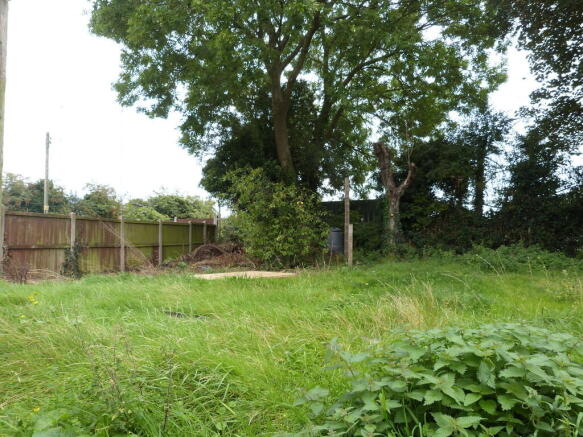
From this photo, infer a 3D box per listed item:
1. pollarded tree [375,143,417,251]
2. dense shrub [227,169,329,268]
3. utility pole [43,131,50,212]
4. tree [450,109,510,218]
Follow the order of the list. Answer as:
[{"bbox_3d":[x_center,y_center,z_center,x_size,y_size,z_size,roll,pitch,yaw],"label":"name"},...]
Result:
[{"bbox_3d":[4.707,-0.842,19.055,1.900,5.360,1.400,0,-3,0],"label":"pollarded tree"},{"bbox_3d":[-0.533,-0.024,16.017,3.800,3.650,3.200,0,-3,0],"label":"dense shrub"},{"bbox_3d":[-16.624,-1.683,28.601,0.360,8.270,0.320,0,-3,0],"label":"utility pole"},{"bbox_3d":[10.826,-2.106,24.116,3.600,8.330,3.400,0,-3,0],"label":"tree"}]

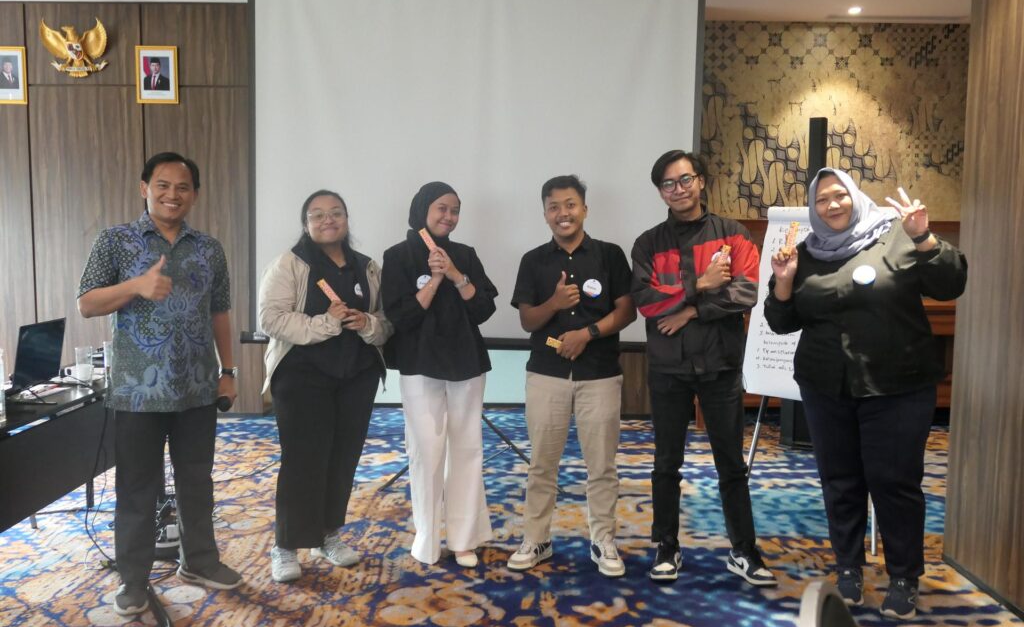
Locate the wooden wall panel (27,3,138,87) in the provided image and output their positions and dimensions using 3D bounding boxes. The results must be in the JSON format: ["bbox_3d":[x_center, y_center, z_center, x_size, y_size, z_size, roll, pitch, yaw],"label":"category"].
[{"bbox_3d":[-3.154,-1.980,6.506,0.854,0.598,0.030,0,5,0],"label":"wooden wall panel"}]

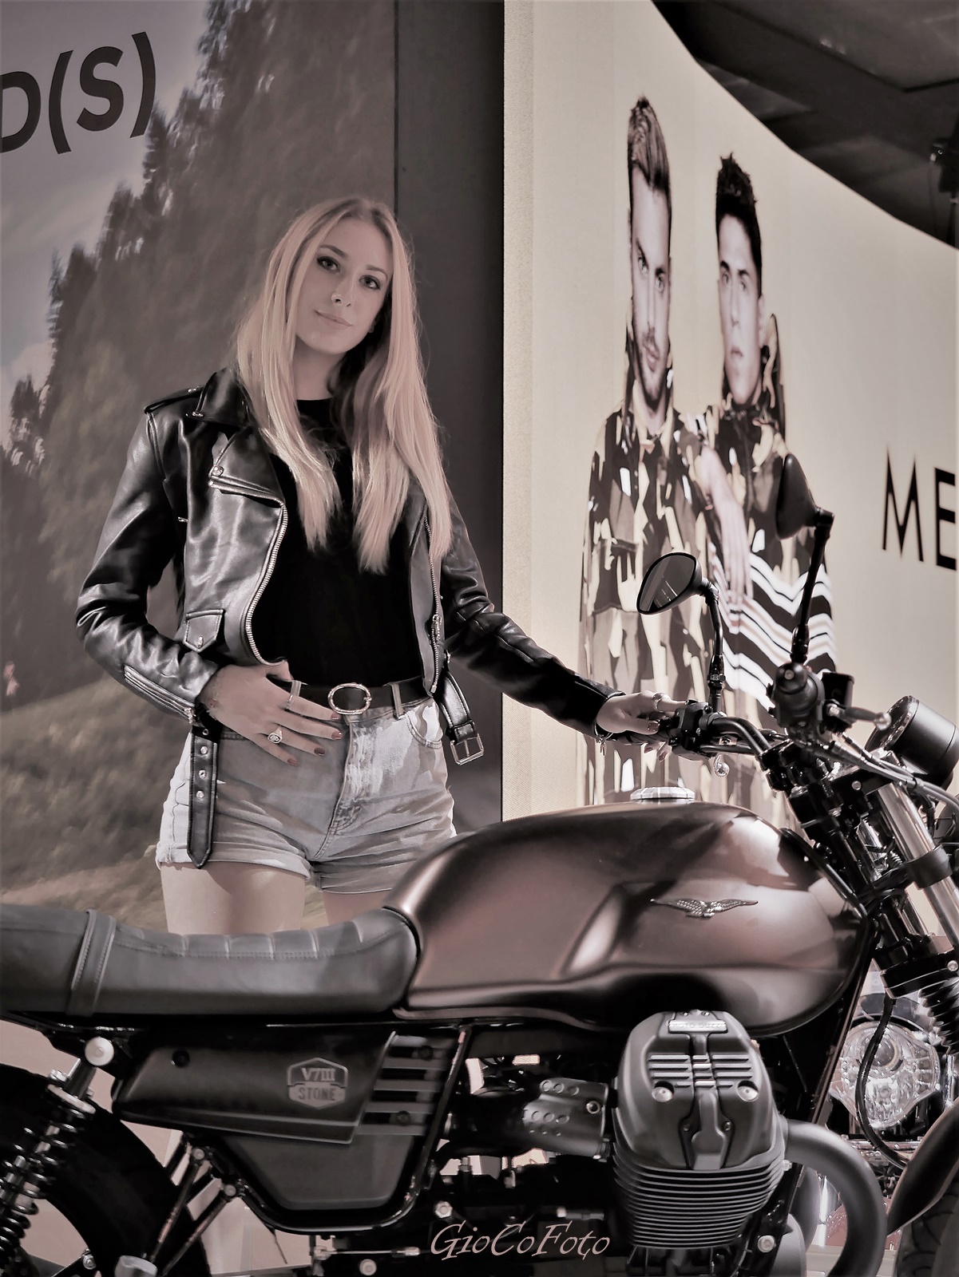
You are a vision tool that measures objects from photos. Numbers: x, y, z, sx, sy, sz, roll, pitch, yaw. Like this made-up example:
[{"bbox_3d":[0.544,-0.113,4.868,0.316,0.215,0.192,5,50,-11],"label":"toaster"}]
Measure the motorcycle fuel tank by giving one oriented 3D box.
[{"bbox_3d":[0.180,0.347,3.640,0.590,0.275,0.315,0,-4,4],"label":"motorcycle fuel tank"}]

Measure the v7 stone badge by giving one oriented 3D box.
[{"bbox_3d":[-0.193,0.533,3.530,0.072,0.062,0.006,0,-4,4],"label":"v7 stone badge"}]

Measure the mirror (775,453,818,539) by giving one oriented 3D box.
[{"bbox_3d":[0.359,-0.161,3.340,0.055,0.097,0.125,-1,-4,9],"label":"mirror"}]

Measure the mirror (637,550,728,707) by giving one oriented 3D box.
[{"bbox_3d":[0.267,-0.011,3.910,0.095,0.210,0.130,3,-5,-34],"label":"mirror"}]

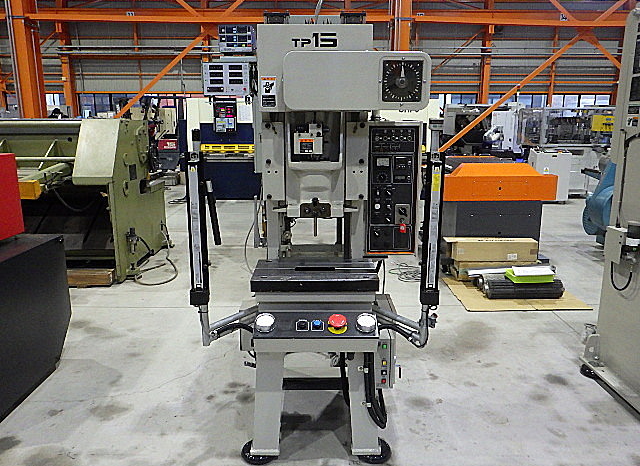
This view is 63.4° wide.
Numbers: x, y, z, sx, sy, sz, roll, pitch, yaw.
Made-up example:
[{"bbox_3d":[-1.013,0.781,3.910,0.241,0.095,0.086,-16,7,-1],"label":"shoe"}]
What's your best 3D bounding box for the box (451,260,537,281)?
[{"bbox_3d":[1.610,0.329,4.822,0.720,0.178,0.200,0,12,0],"label":"box"}]

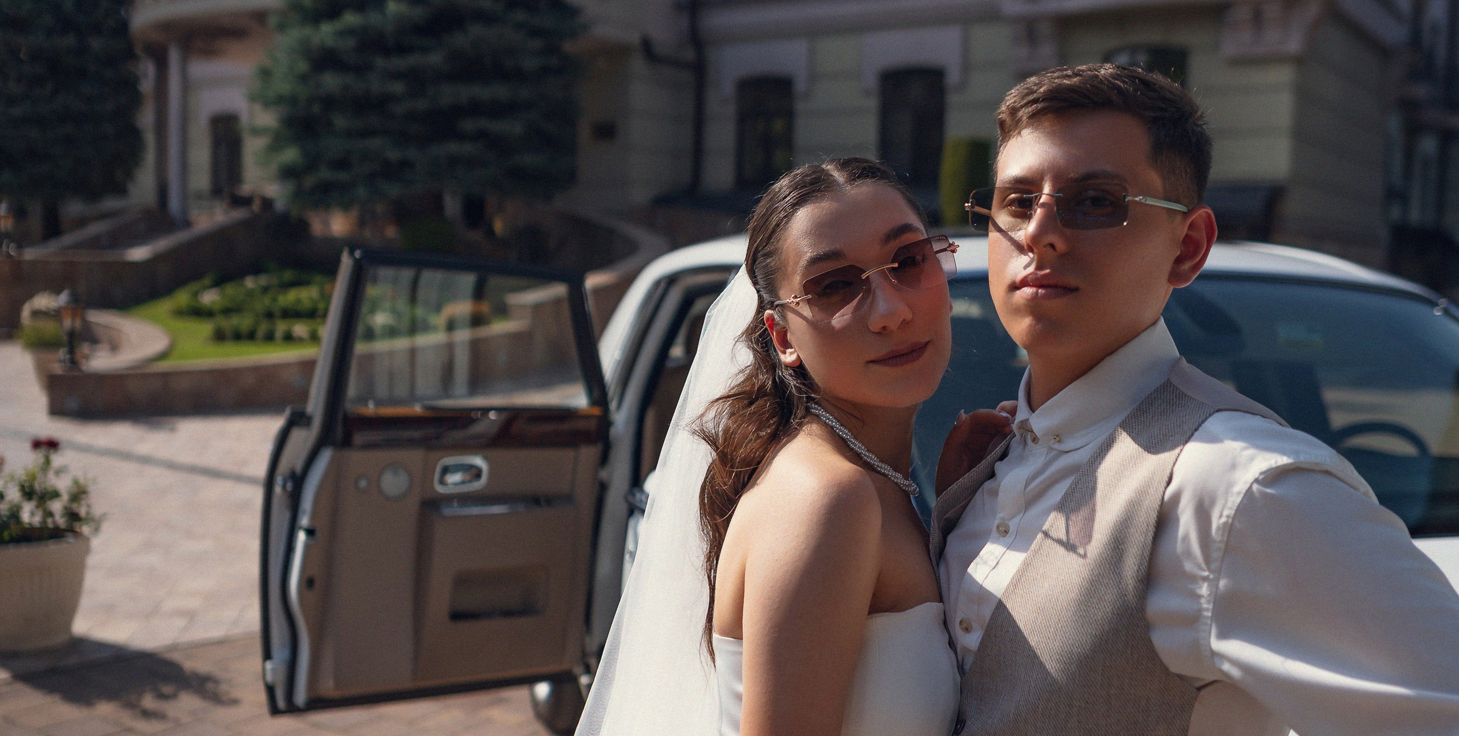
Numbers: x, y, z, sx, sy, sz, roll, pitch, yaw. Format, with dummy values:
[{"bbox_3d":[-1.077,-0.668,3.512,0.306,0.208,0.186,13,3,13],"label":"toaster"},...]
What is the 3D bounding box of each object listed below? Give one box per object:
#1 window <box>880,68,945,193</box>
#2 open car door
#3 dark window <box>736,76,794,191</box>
[{"bbox_3d":[2.932,-3.745,23.246,1.140,1.950,0.220,3,4,34],"label":"window"},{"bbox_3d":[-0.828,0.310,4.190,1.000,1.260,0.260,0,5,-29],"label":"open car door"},{"bbox_3d":[0.613,-4.082,25.169,1.171,1.896,0.200,3,4,34],"label":"dark window"}]

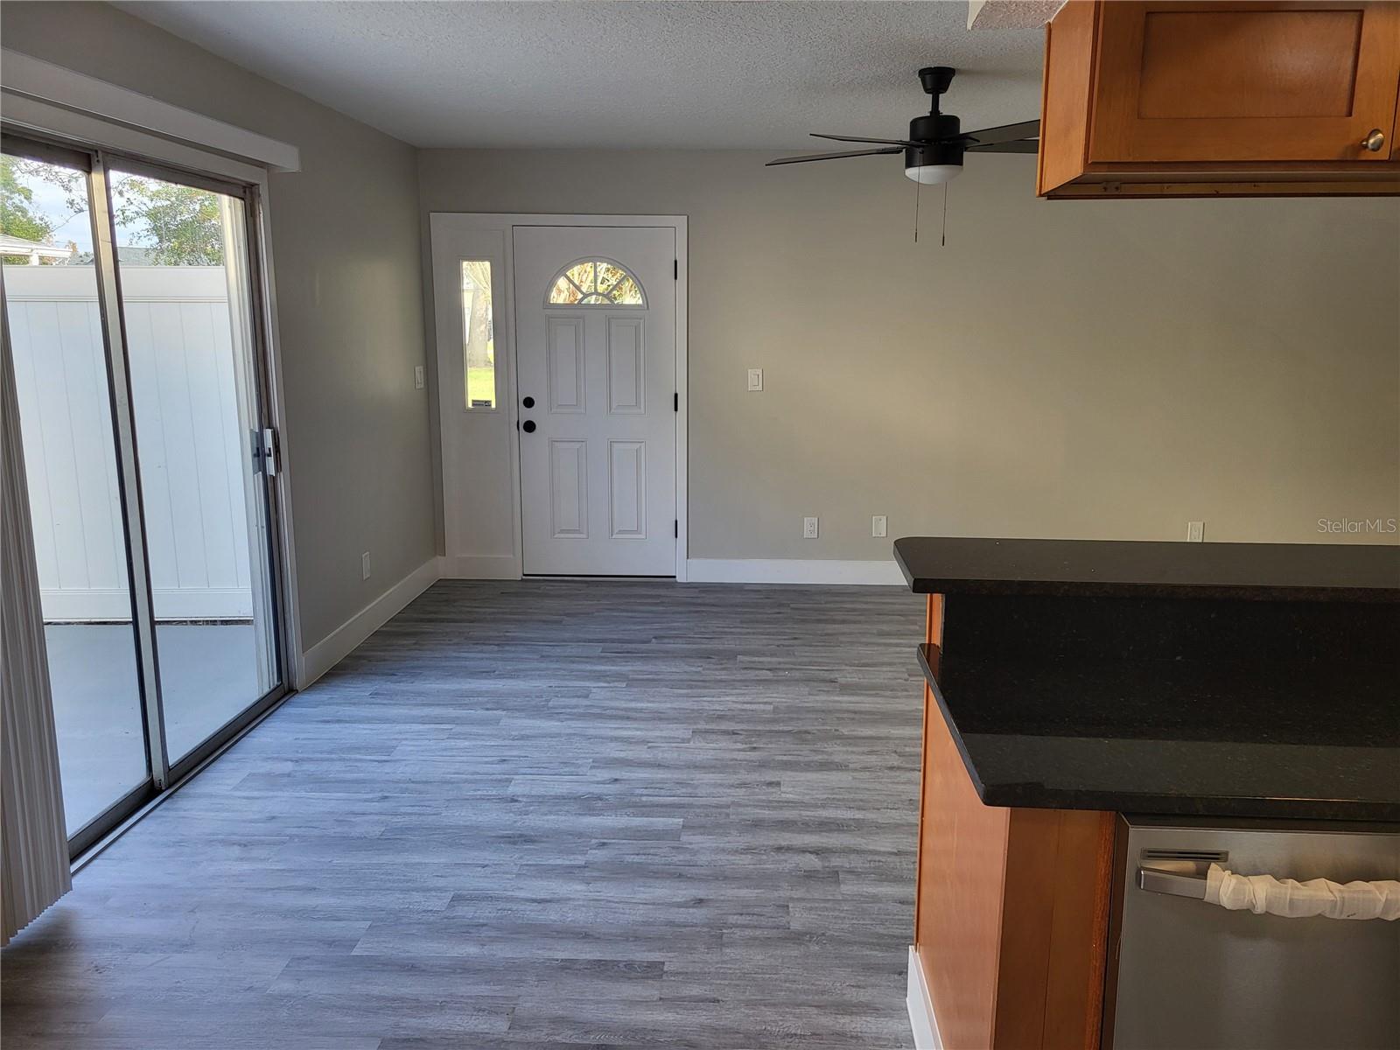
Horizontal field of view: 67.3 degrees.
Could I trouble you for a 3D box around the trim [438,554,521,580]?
[{"bbox_3d":[-1.303,0.253,6.243,0.490,0.142,0.030,1,11,4],"label":"trim"}]

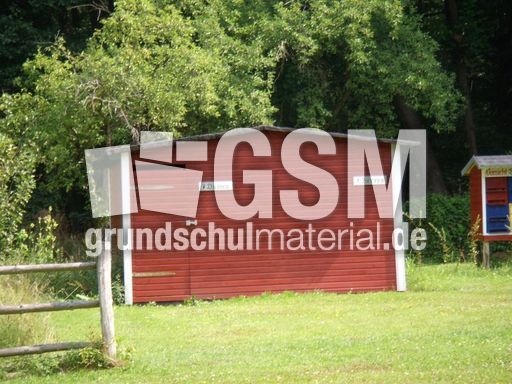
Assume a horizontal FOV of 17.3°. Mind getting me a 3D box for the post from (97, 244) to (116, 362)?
[{"bbox_3d":[-1.476,1.075,16.700,0.130,1.200,0.130,-3,0,0],"label":"post"}]

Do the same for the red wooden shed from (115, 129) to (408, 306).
[{"bbox_3d":[-0.096,0.310,26.279,4.300,2.500,3.200,-2,0,-8],"label":"red wooden shed"}]

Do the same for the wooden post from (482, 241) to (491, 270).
[{"bbox_3d":[3.910,1.065,28.600,0.105,0.480,0.105,-2,0,-7],"label":"wooden post"}]

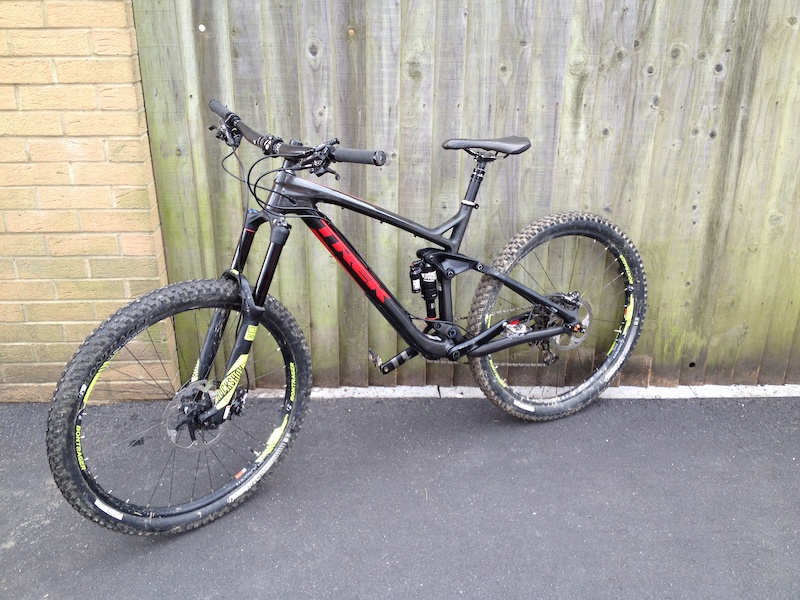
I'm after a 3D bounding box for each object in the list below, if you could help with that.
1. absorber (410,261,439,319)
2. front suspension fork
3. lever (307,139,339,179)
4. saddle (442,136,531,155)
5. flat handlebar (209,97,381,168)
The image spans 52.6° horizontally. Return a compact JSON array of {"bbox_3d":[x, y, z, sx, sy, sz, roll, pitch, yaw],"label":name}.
[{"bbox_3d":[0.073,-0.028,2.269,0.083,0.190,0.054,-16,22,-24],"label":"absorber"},{"bbox_3d":[-0.418,0.041,2.012,0.115,0.555,0.190,14,8,-43],"label":"front suspension fork"},{"bbox_3d":[-0.170,-0.314,1.792,0.072,0.072,0.088,-16,28,-36],"label":"lever"},{"bbox_3d":[0.239,-0.425,2.239,0.277,0.056,0.140,-12,21,-26],"label":"saddle"},{"bbox_3d":[-0.290,-0.389,1.941,0.078,0.073,0.762,-16,28,-36],"label":"flat handlebar"}]

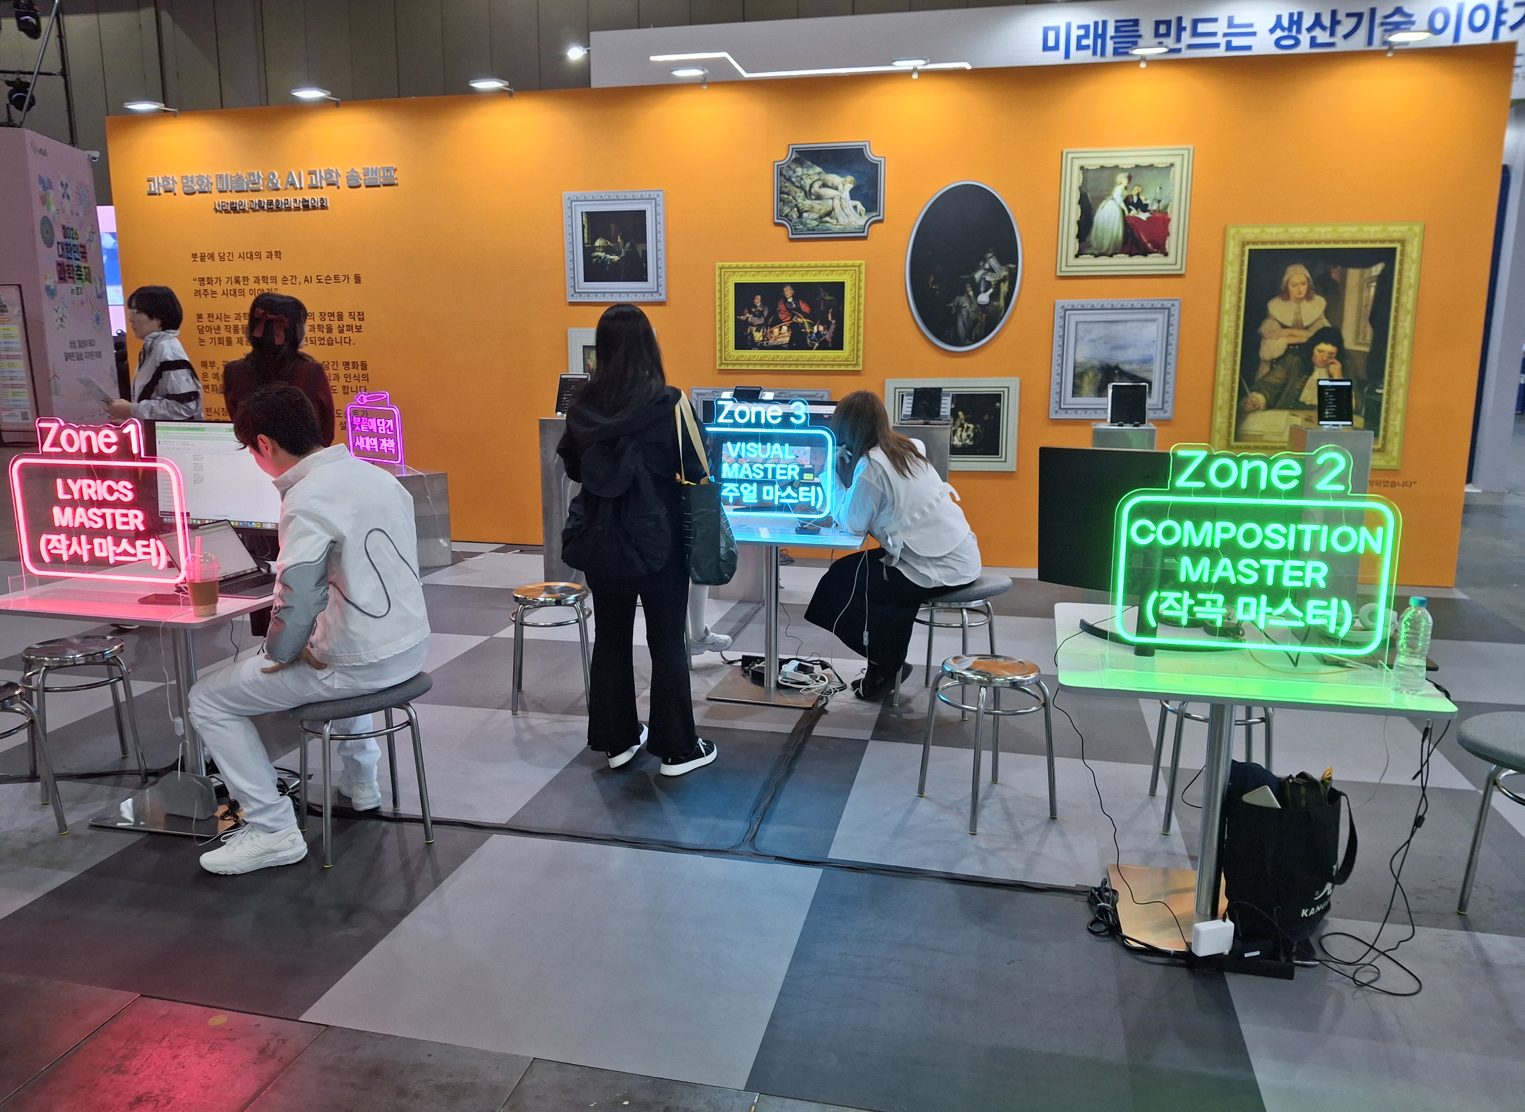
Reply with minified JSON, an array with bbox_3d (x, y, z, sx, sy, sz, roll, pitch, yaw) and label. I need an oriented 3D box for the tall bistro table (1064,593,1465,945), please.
[{"bbox_3d":[1.126,0.578,2.760,0.785,0.717,0.785,3,12,13],"label":"tall bistro table"}]

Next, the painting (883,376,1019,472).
[{"bbox_3d":[1.194,-0.829,6.989,0.834,0.585,0.030,3,12,13],"label":"painting"}]

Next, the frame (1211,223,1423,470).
[{"bbox_3d":[3.317,-1.241,6.641,1.071,1.441,0.040,3,11,13],"label":"frame"}]

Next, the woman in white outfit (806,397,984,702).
[{"bbox_3d":[0.509,-0.023,4.411,0.700,1.245,0.520,6,13,27],"label":"woman in white outfit"}]

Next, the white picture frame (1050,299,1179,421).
[{"bbox_3d":[2.205,-1.226,6.907,0.741,0.737,0.040,3,11,13],"label":"white picture frame"}]

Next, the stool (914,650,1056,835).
[{"bbox_3d":[0.708,0.573,3.450,0.330,0.455,0.330,-5,12,-23],"label":"stool"}]

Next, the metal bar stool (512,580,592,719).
[{"bbox_3d":[-0.852,0.368,4.461,0.330,0.455,0.330,-2,11,-8],"label":"metal bar stool"}]

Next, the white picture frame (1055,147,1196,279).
[{"bbox_3d":[2.212,-2.098,6.740,0.755,0.746,0.040,3,11,13],"label":"white picture frame"}]

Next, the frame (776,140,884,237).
[{"bbox_3d":[0.435,-2.353,7.112,0.720,0.588,0.040,3,11,13],"label":"frame"}]

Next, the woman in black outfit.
[{"bbox_3d":[-0.372,-0.044,3.715,0.510,1.560,0.410,4,11,20],"label":"woman in black outfit"}]

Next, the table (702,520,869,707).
[{"bbox_3d":[0.046,0.218,4.547,0.790,0.717,0.790,3,12,13],"label":"table"}]

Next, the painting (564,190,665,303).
[{"bbox_3d":[-0.995,-2.101,7.498,0.717,0.725,0.040,3,11,13],"label":"painting"}]

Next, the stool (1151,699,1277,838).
[{"bbox_3d":[1.384,0.587,3.365,0.330,0.460,0.330,2,12,11],"label":"stool"}]

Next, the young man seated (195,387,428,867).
[{"bbox_3d":[-1.264,0.193,3.133,0.660,1.300,0.570,5,12,24],"label":"young man seated"}]

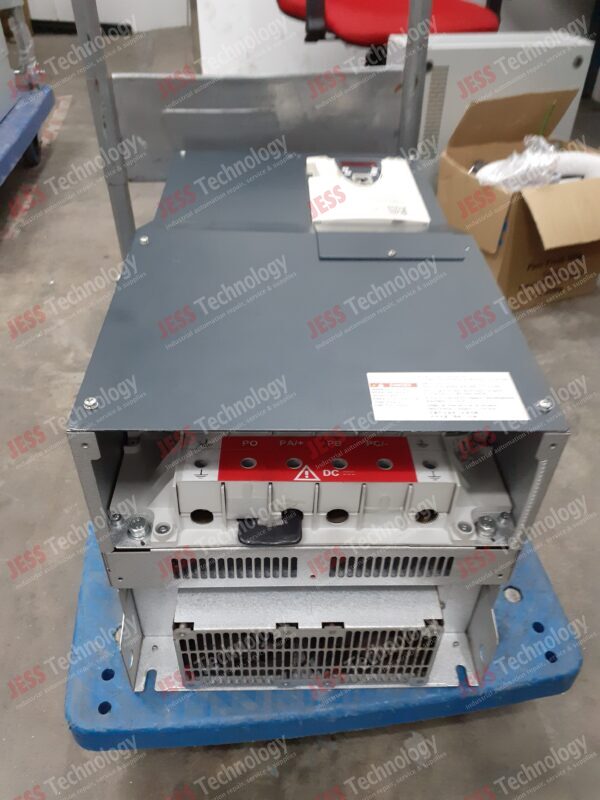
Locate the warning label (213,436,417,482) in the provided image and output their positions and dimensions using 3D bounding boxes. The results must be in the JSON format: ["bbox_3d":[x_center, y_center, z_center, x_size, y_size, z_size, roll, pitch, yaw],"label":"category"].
[{"bbox_3d":[0.018,0.061,0.663,0.204,0.003,0.064,0,42,-2],"label":"warning label"}]

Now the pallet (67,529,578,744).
[{"bbox_3d":[-0.015,0.057,1.033,0.600,0.065,0.900,-4,42,-7],"label":"pallet"}]

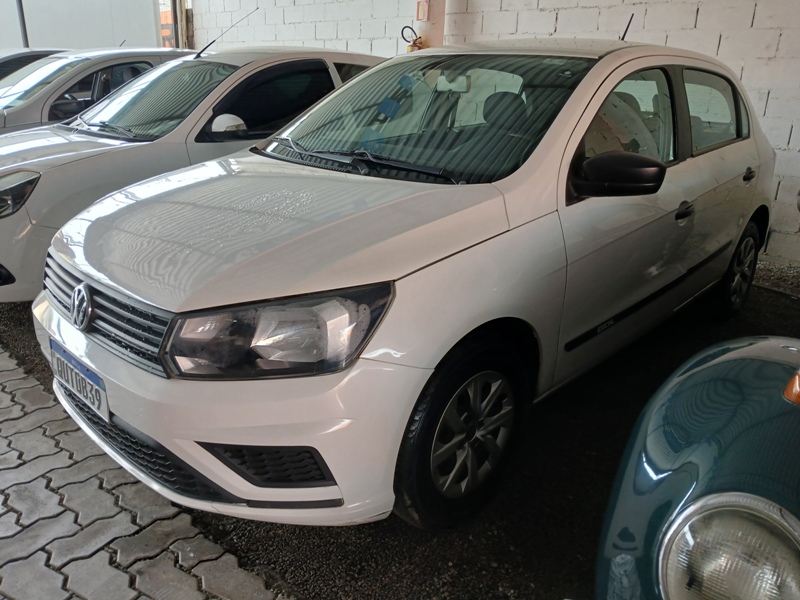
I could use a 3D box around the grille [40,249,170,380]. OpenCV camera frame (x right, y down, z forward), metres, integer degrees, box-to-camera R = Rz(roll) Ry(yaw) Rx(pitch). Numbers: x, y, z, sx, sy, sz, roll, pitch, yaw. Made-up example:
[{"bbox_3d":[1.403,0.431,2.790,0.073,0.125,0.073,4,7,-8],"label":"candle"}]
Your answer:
[{"bbox_3d":[-0.849,-0.002,1.649,0.880,0.180,0.115,18,26,41],"label":"grille"}]

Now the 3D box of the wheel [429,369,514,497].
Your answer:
[{"bbox_3d":[0.176,0.382,1.815,0.160,0.402,0.402,18,26,41],"label":"wheel"}]

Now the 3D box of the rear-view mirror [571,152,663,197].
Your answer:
[{"bbox_3d":[0.693,-0.400,1.896,0.220,0.138,0.165,18,26,41],"label":"rear-view mirror"}]

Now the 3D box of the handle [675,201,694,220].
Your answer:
[{"bbox_3d":[1.150,-0.358,2.413,0.050,0.060,0.170,18,26,41],"label":"handle"}]

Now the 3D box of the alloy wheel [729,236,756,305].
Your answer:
[{"bbox_3d":[1.909,-0.179,3.479,0.160,0.402,0.402,18,26,41],"label":"alloy wheel"}]

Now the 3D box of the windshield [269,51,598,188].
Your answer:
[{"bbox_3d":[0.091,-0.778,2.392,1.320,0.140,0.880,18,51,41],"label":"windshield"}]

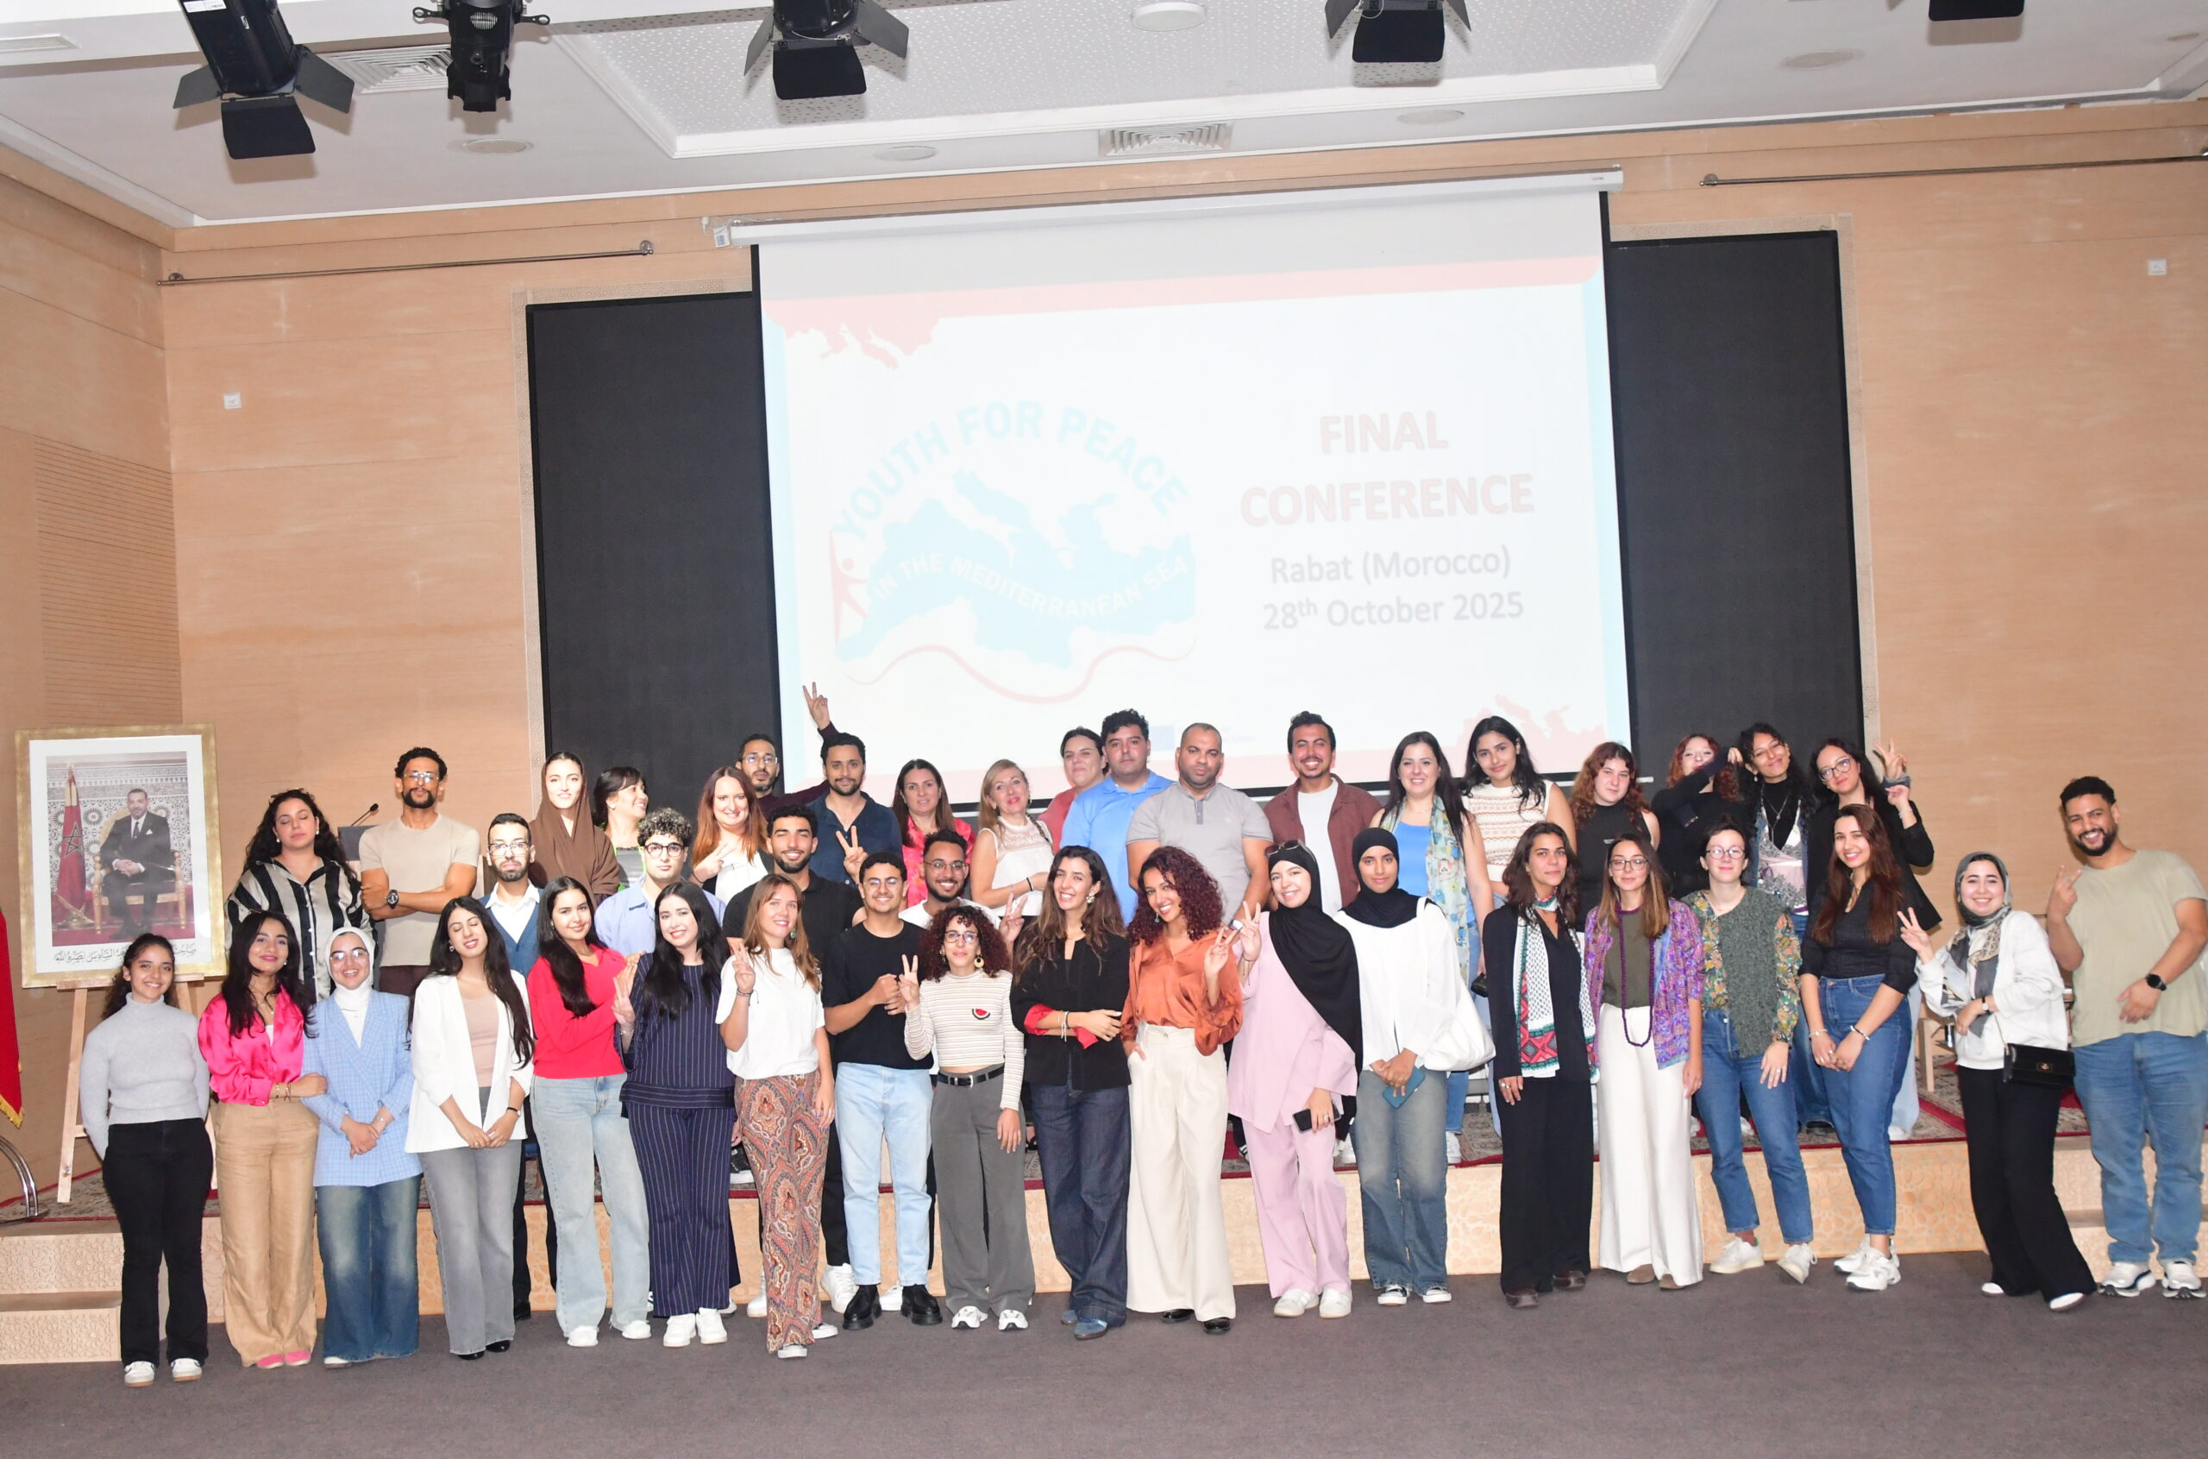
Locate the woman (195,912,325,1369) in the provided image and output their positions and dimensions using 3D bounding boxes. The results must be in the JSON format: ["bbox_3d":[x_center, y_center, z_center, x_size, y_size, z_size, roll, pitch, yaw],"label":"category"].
[{"bbox_3d":[-3.041,1.470,9.350,0.450,1.616,0.320,-3,-1,-23],"label":"woman"}]

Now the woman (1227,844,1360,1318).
[{"bbox_3d":[0.692,1.250,9.282,0.470,1.674,0.350,-3,-1,11],"label":"woman"}]

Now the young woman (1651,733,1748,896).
[{"bbox_3d":[2.379,0.804,10.165,0.470,1.577,0.360,-3,-1,9],"label":"young woman"}]

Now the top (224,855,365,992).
[{"bbox_3d":[-3.258,0.866,10.440,0.560,0.720,0.320,-3,-1,-27],"label":"top"}]

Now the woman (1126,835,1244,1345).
[{"bbox_3d":[0.283,1.254,9.093,0.430,1.688,0.360,-3,-1,2],"label":"woman"}]

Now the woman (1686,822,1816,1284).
[{"bbox_3d":[2.403,1.176,9.570,0.500,1.665,0.360,-3,-1,32],"label":"woman"}]

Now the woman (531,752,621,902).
[{"bbox_3d":[-2.121,0.959,10.366,0.430,1.747,0.330,-3,-1,-6],"label":"woman"}]

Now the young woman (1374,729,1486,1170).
[{"bbox_3d":[1.283,0.823,9.953,0.500,1.632,0.320,-3,-1,13],"label":"young woman"}]

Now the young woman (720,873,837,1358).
[{"bbox_3d":[-1.162,1.349,9.205,0.450,1.666,0.380,-3,-1,-20],"label":"young woman"}]

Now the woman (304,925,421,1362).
[{"bbox_3d":[-2.662,1.481,9.234,0.410,1.548,0.320,-3,-1,-9],"label":"woman"}]

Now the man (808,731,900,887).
[{"bbox_3d":[-1.001,0.880,10.302,0.500,1.757,0.360,-3,0,-4],"label":"man"}]

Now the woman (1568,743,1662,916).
[{"bbox_3d":[2.005,0.829,9.995,0.440,1.560,0.320,-3,-1,8],"label":"woman"}]

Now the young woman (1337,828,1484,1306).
[{"bbox_3d":[1.107,1.210,9.363,0.500,1.700,0.340,-3,-1,5],"label":"young woman"}]

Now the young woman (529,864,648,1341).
[{"bbox_3d":[-1.902,1.385,9.513,0.450,1.678,0.360,-2,-1,-42],"label":"young woman"}]

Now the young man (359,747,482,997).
[{"bbox_3d":[-2.796,0.978,10.636,0.530,1.795,0.360,-3,-1,-15],"label":"young man"}]

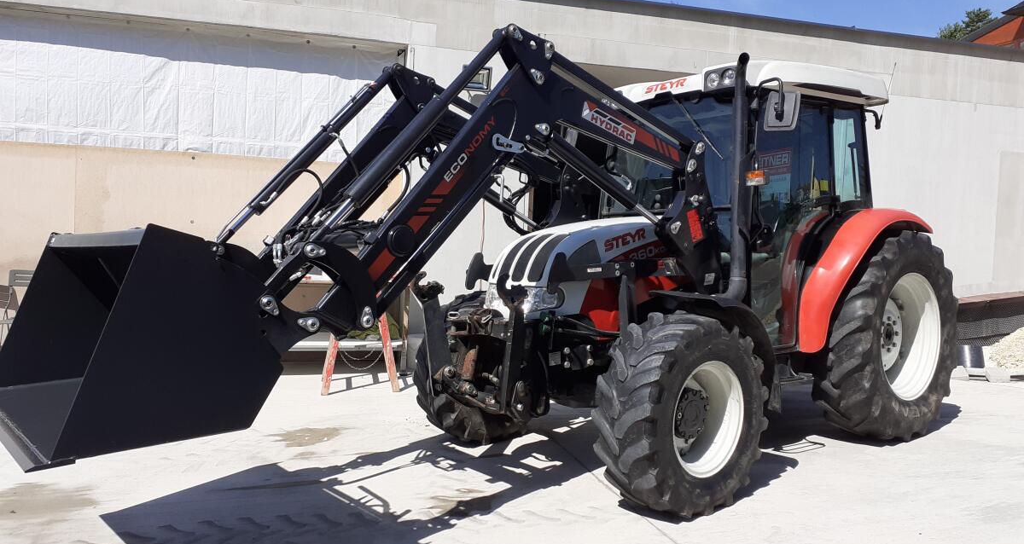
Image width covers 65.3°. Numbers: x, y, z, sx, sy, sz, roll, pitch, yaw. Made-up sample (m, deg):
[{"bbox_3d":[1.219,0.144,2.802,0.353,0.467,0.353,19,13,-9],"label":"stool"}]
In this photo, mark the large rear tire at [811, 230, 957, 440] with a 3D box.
[{"bbox_3d":[2.493,0.417,5.303,1.365,1.365,0.420,-3,4,-38],"label":"large rear tire"}]

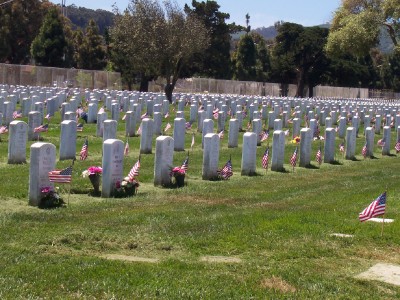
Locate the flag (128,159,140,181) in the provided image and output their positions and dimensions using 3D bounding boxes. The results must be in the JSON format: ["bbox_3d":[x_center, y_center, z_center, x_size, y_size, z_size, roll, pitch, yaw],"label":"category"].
[{"bbox_3d":[-0.715,0.224,14.000,0.150,0.260,0.080,2,3,-15],"label":"flag"}]

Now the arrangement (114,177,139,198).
[{"bbox_3d":[-0.791,0.405,13.850,0.260,0.235,0.230,3,3,0],"label":"arrangement"}]

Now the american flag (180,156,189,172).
[{"bbox_3d":[-0.181,0.170,15.000,0.110,0.200,0.080,2,3,0],"label":"american flag"}]

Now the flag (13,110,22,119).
[{"bbox_3d":[-4.639,-0.896,32.600,0.250,0.210,0.090,2,3,-10],"label":"flag"}]

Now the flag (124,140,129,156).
[{"bbox_3d":[-1.251,-0.026,21.900,0.090,0.280,0.070,2,3,-20],"label":"flag"}]

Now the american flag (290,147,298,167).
[{"bbox_3d":[1.433,0.099,19.450,0.125,0.300,0.090,2,3,0],"label":"american flag"}]

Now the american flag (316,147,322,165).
[{"bbox_3d":[1.952,0.090,20.950,0.100,0.290,0.080,2,3,0],"label":"american flag"}]

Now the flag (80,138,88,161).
[{"bbox_3d":[-1.747,-0.008,19.400,0.125,0.330,0.100,2,3,0],"label":"flag"}]

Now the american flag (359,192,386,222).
[{"bbox_3d":[1.513,0.504,11.250,0.260,0.265,0.090,2,3,-10],"label":"american flag"}]

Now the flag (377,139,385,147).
[{"bbox_3d":[3.575,-0.148,25.400,0.170,0.160,0.090,2,3,0],"label":"flag"}]

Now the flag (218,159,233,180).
[{"bbox_3d":[0.328,0.251,16.500,0.180,0.280,0.100,2,3,0],"label":"flag"}]

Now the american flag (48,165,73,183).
[{"bbox_3d":[-1.360,0.234,12.500,0.240,0.180,0.070,2,3,-10],"label":"american flag"}]

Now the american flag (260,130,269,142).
[{"bbox_3d":[1.448,-0.303,28.800,0.180,0.270,0.100,2,3,0],"label":"american flag"}]

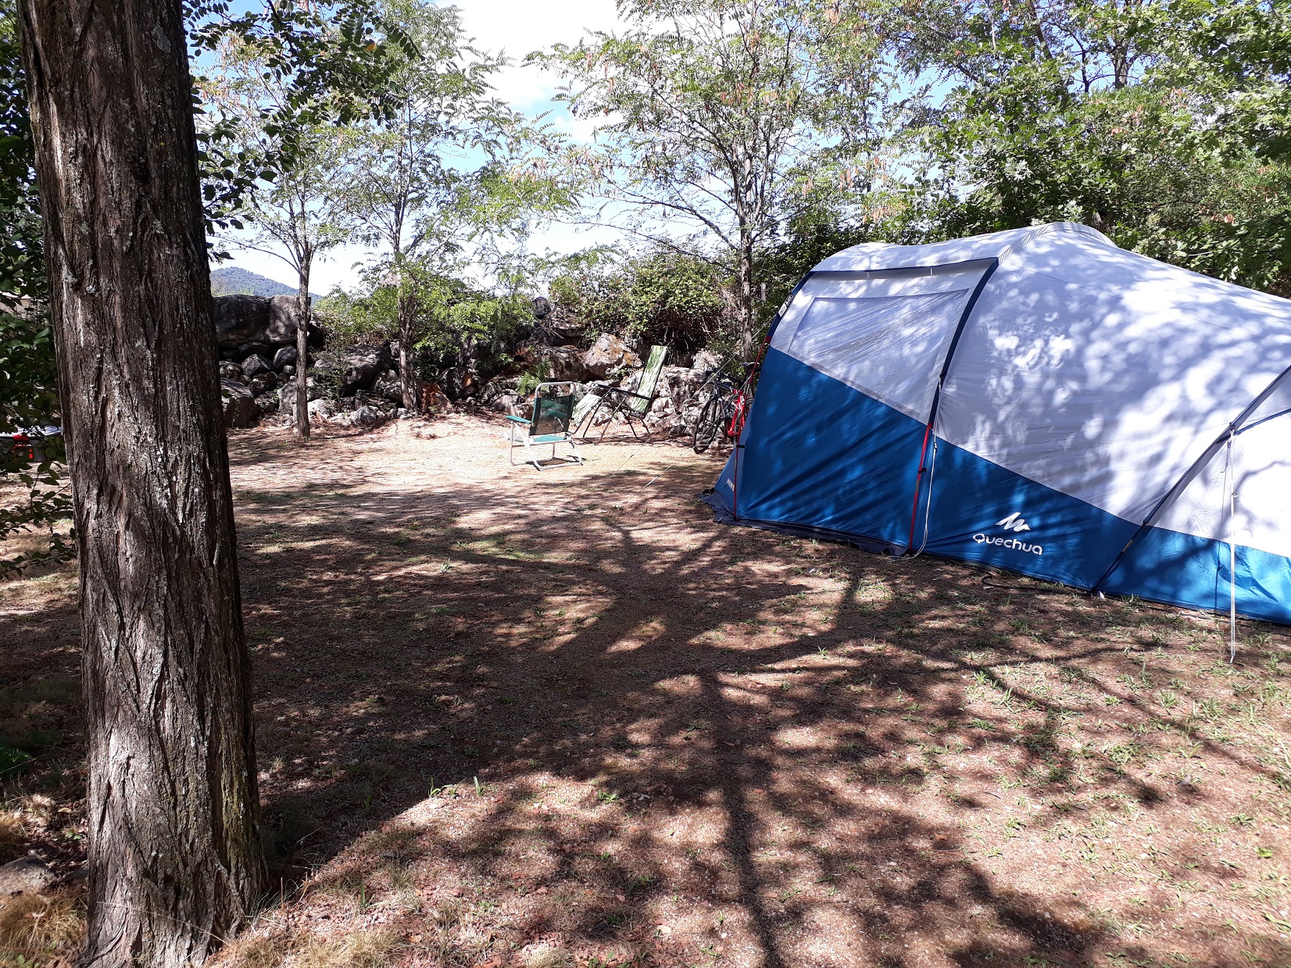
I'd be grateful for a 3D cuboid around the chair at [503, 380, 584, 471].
[{"bbox_3d":[-1.020,-0.615,10.130,0.580,0.860,0.620,-9,13,-43],"label":"chair"}]

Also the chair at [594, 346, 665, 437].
[{"bbox_3d":[-0.280,-1.120,12.200,1.000,1.100,0.620,-4,10,-23],"label":"chair"}]

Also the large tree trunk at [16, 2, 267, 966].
[{"bbox_3d":[-1.170,0.020,2.390,0.390,2.220,0.390,-5,10,-26],"label":"large tree trunk"}]

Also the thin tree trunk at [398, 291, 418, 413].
[{"bbox_3d":[-3.530,-1.990,15.000,0.240,1.800,0.240,0,9,0],"label":"thin tree trunk"}]

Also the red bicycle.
[{"bbox_3d":[0.950,-0.890,11.400,0.570,0.990,1.660,18,16,26],"label":"red bicycle"}]

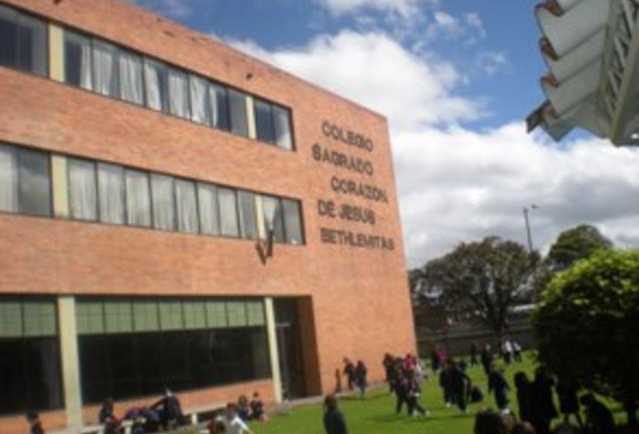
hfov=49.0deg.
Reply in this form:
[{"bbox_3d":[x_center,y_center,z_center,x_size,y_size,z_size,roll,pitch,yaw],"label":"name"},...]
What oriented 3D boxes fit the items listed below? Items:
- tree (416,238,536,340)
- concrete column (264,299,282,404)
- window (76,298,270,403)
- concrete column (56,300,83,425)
[{"bbox_3d":[12.381,5.994,55.000,8.600,8.900,8.600,-13,-13,33],"label":"tree"},{"bbox_3d":[-1.779,4.762,25.023,0.440,3.755,0.450,-13,-13,33],"label":"concrete column"},{"bbox_3d":[-4.057,3.915,21.727,0.140,2.837,7.936,-13,-13,33],"label":"window"},{"bbox_3d":[-6.559,3.966,18.177,0.440,3.755,0.470,-13,-13,33],"label":"concrete column"}]

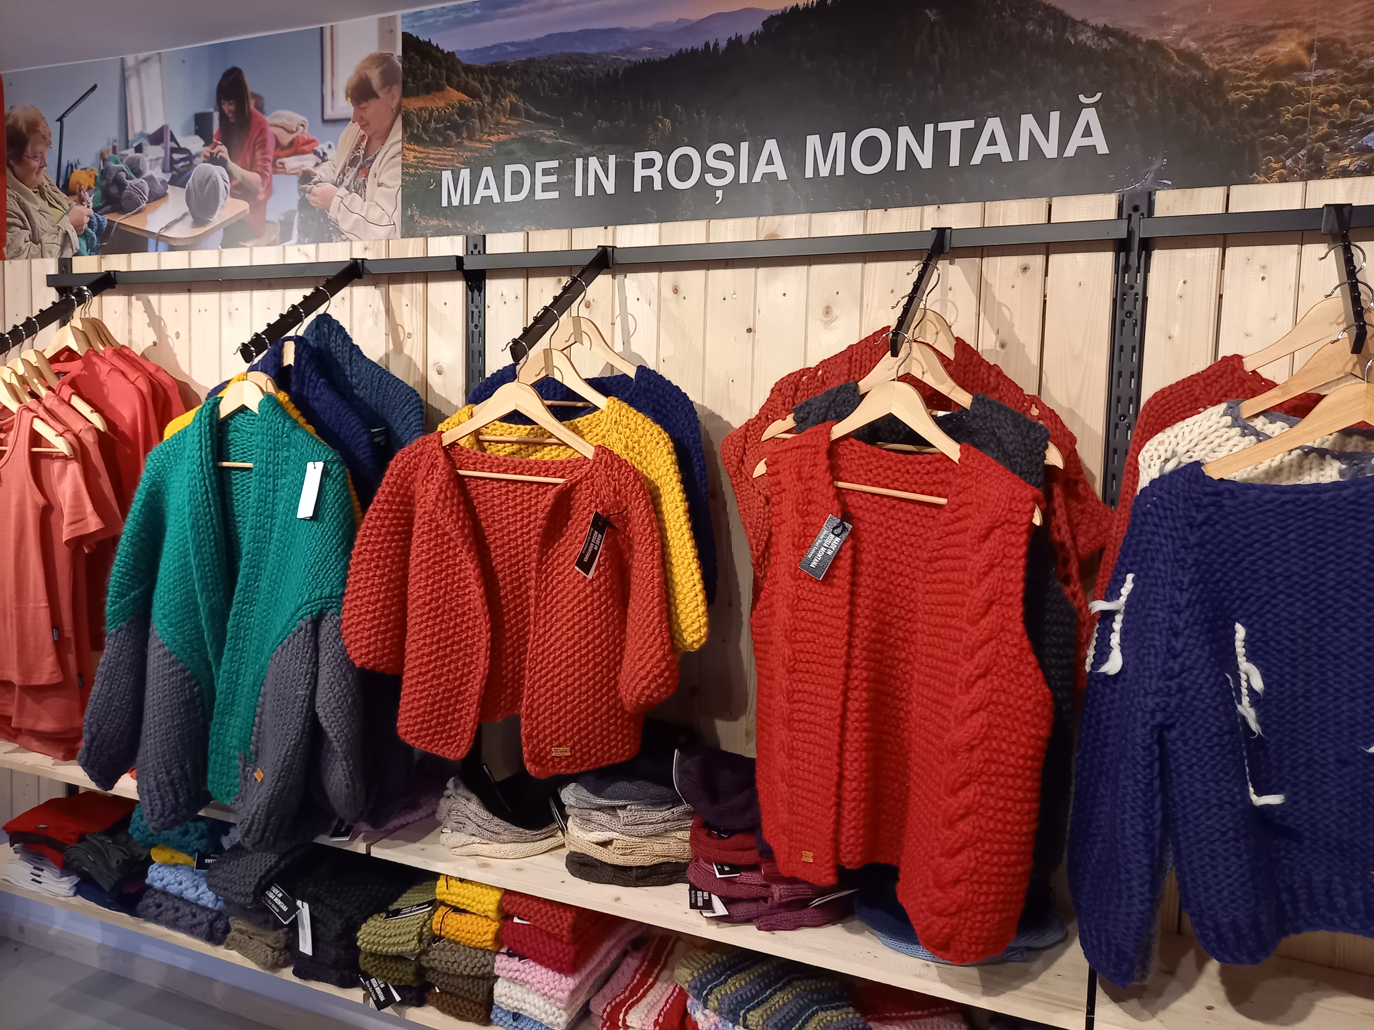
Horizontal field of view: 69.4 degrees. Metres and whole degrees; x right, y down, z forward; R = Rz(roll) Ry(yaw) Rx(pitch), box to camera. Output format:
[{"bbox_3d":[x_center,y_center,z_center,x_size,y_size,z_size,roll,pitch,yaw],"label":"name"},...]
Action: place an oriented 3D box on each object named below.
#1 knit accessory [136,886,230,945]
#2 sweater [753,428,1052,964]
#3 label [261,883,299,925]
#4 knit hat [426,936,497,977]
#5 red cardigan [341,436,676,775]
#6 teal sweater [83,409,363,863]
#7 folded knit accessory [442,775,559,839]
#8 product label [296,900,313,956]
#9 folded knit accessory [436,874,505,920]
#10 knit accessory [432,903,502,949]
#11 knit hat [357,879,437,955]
[{"bbox_3d":[-0.995,0.804,2.100,0.260,0.063,0.200,4,5,26],"label":"knit accessory"},{"bbox_3d":[0.260,0.210,1.350,0.450,0.650,0.170,5,6,39],"label":"sweater"},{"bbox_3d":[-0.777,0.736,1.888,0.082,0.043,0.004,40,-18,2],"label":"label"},{"bbox_3d":[-0.352,0.765,1.826,0.160,0.052,0.210,4,5,23],"label":"knit hat"},{"bbox_3d":[-0.310,0.125,1.610,0.625,0.500,0.185,4,5,23],"label":"red cardigan"},{"bbox_3d":[-0.885,0.187,1.871,0.680,0.810,0.210,4,5,23],"label":"teal sweater"},{"bbox_3d":[-0.321,0.533,1.845,0.215,0.085,0.200,3,5,13],"label":"folded knit accessory"},{"bbox_3d":[-0.713,0.772,1.850,0.042,0.100,0.004,5,6,38],"label":"product label"},{"bbox_3d":[-0.333,0.650,1.810,0.152,0.055,0.210,4,5,23],"label":"folded knit accessory"},{"bbox_3d":[-0.346,0.721,1.832,0.140,0.050,0.210,4,5,29],"label":"knit accessory"},{"bbox_3d":[-0.490,0.740,1.852,0.150,0.064,0.210,3,5,11],"label":"knit hat"}]

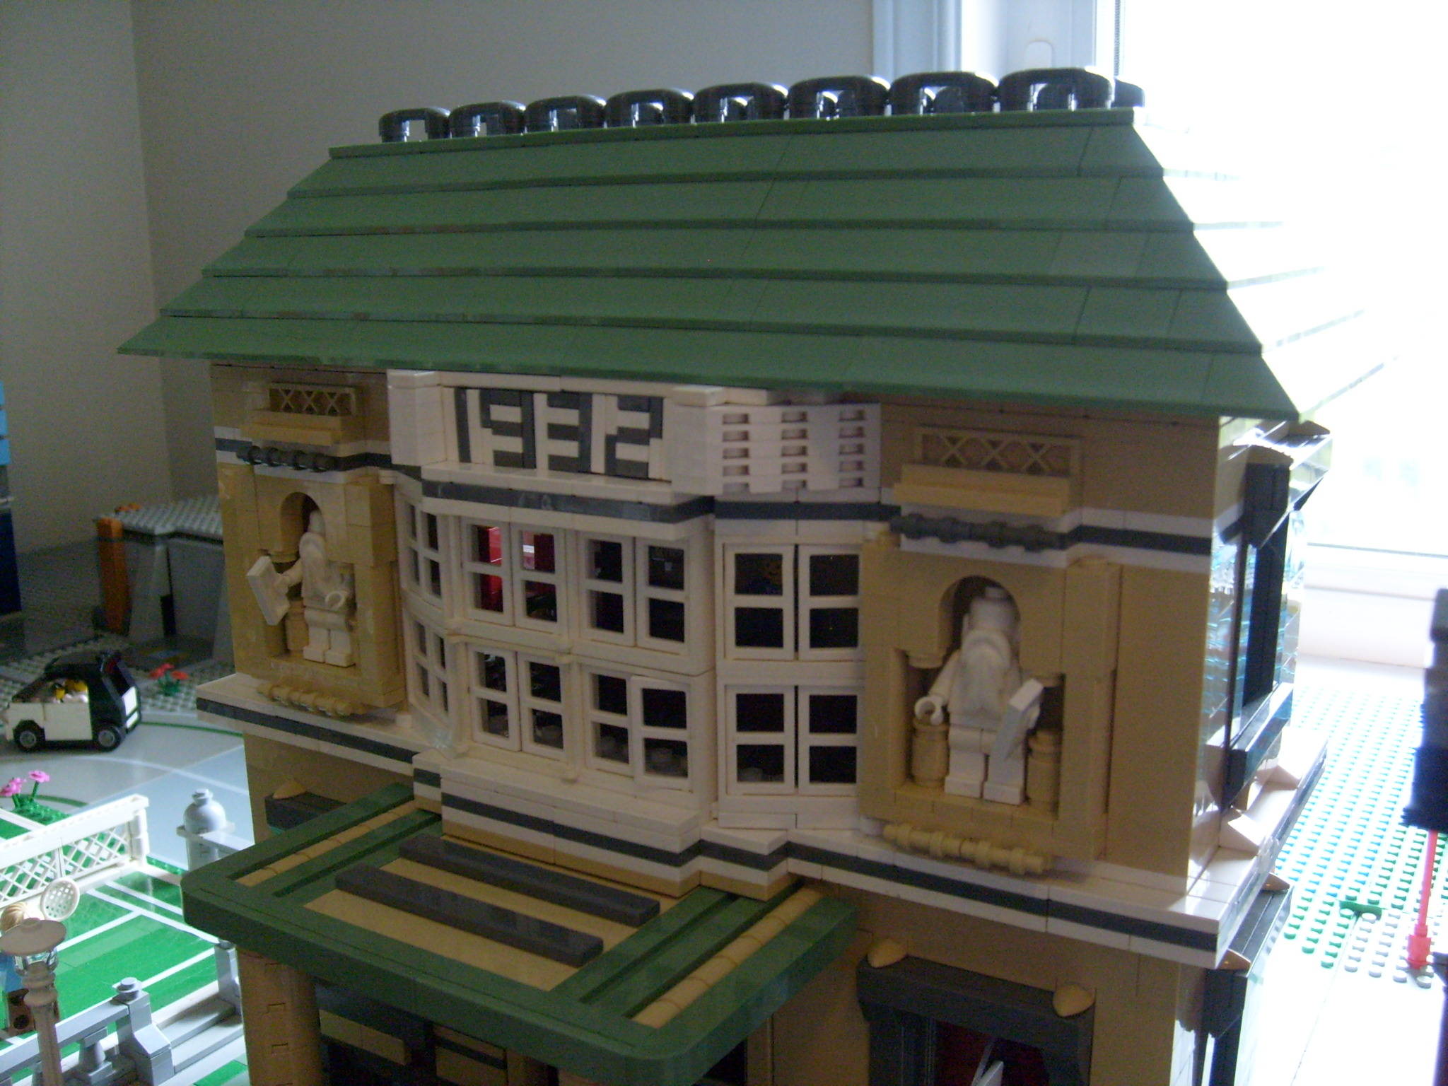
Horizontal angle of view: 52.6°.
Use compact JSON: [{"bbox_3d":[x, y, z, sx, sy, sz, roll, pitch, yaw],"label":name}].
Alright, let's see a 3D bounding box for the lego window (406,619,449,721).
[{"bbox_3d":[-0.070,0.031,0.364,0.007,0.028,0.032,-9,15,-31],"label":"lego window"}]

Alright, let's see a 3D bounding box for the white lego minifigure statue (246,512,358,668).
[{"bbox_3d":[-0.107,0.012,0.382,0.030,0.041,0.019,7,15,31],"label":"white lego minifigure statue"}]

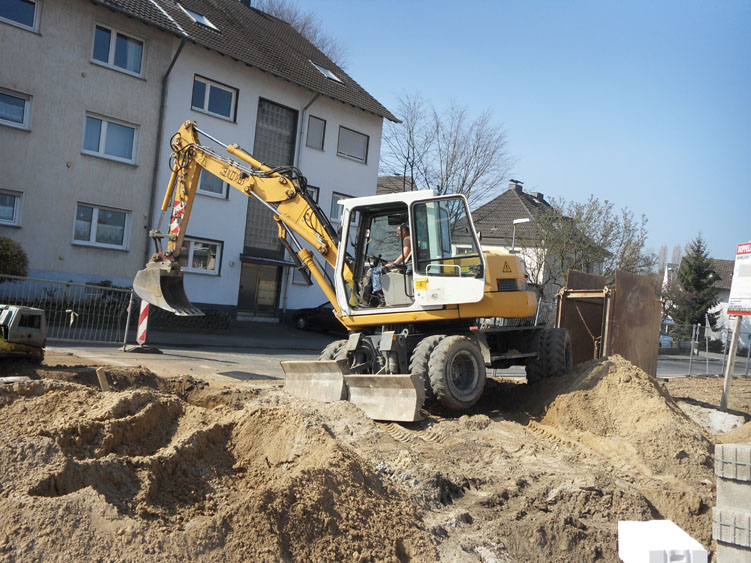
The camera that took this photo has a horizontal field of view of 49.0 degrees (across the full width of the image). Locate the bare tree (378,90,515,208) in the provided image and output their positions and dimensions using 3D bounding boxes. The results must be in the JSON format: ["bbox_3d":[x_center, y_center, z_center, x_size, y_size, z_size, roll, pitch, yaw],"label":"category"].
[{"bbox_3d":[3.630,-3.517,44.000,7.200,13.000,7.200,4,-2,38],"label":"bare tree"}]

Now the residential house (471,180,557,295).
[{"bbox_3d":[10.317,-1.326,56.970,9.300,10.600,10.500,4,-2,38],"label":"residential house"}]

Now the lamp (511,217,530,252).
[{"bbox_3d":[6.245,0.092,36.000,0.900,5.800,0.250,4,-2,38],"label":"lamp"}]

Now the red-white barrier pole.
[{"bbox_3d":[-4.735,0.821,16.700,0.250,1.020,0.080,4,-2,38],"label":"red-white barrier pole"}]

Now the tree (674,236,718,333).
[{"bbox_3d":[23.365,0.814,60.000,3.700,8.400,3.700,4,-2,38],"label":"tree"}]

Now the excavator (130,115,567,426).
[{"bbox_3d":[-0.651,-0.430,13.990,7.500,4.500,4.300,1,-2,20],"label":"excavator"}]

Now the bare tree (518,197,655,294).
[{"bbox_3d":[11.111,-0.160,43.000,6.400,7.700,6.400,4,-2,38],"label":"bare tree"}]

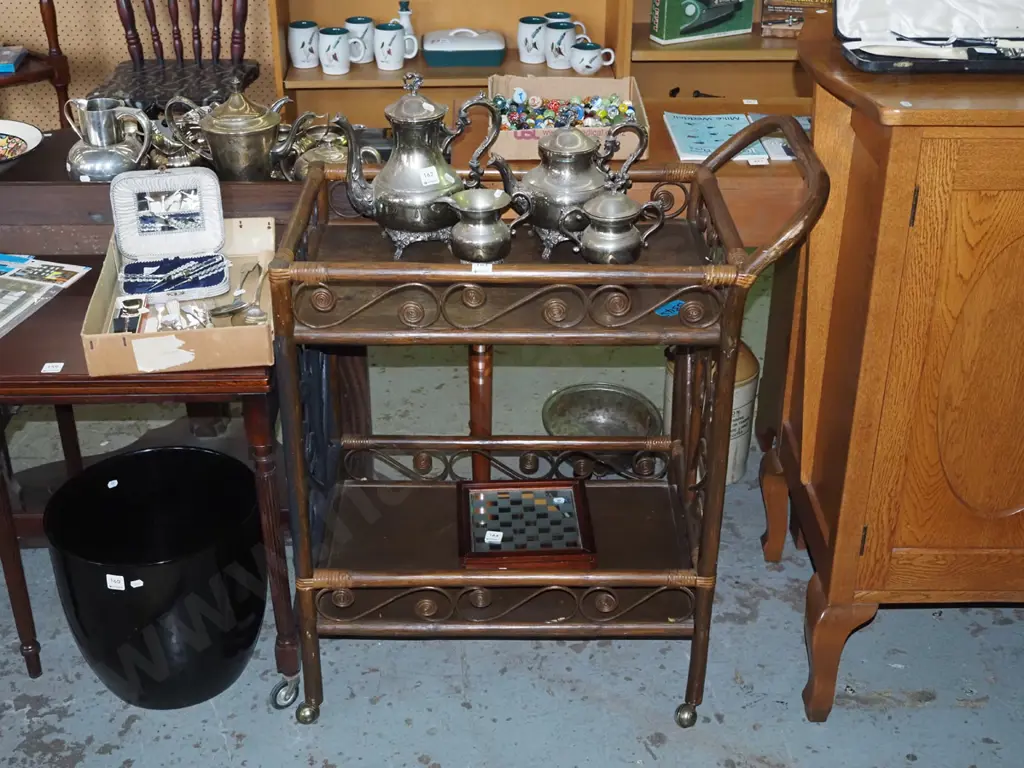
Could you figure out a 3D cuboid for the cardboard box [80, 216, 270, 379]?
[{"bbox_3d":[-0.531,-0.156,2.251,0.273,0.070,0.447,-3,29,-7],"label":"cardboard box"}]

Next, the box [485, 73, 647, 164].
[{"bbox_3d":[0.105,-0.522,2.661,0.297,0.063,0.315,0,29,-1],"label":"box"}]

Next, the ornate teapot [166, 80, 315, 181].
[{"bbox_3d":[-0.490,-0.467,2.468,0.274,0.168,0.145,4,29,8],"label":"ornate teapot"}]

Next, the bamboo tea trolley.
[{"bbox_3d":[0.038,0.053,2.176,0.742,0.890,0.469,1,26,0],"label":"bamboo tea trolley"}]

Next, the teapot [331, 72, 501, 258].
[{"bbox_3d":[-0.150,-0.349,2.139,0.266,0.283,0.146,-5,29,-10],"label":"teapot"}]

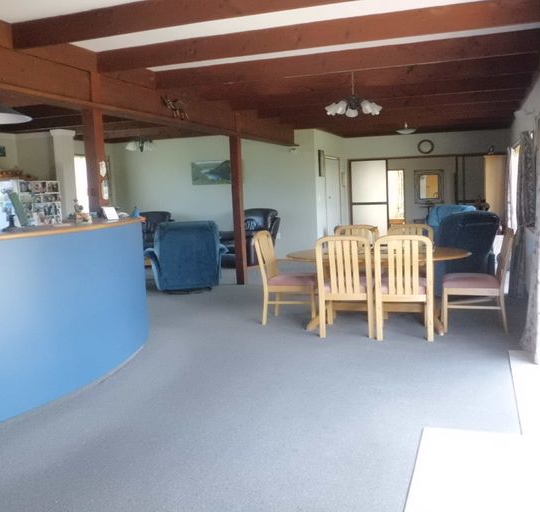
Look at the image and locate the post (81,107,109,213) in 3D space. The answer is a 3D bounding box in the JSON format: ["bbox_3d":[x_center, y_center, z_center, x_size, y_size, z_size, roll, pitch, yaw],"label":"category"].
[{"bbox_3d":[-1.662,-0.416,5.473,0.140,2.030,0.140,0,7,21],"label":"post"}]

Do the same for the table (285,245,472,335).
[{"bbox_3d":[1.086,0.332,5.604,1.830,0.720,1.170,-1,7,15],"label":"table"}]

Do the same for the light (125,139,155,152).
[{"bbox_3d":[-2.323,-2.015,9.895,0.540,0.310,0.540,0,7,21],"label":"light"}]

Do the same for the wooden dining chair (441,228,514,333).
[{"bbox_3d":[1.984,0.217,5.284,0.580,0.940,0.505,0,7,21],"label":"wooden dining chair"}]

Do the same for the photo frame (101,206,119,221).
[{"bbox_3d":[-1.464,-0.393,5.100,0.030,0.140,0.130,-25,-8,35],"label":"photo frame"}]

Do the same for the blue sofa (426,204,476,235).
[{"bbox_3d":[3.127,-0.310,9.400,0.920,1.020,0.920,-1,6,10],"label":"blue sofa"}]

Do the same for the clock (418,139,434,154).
[{"bbox_3d":[3.383,-2.363,11.990,0.330,0.330,0.050,0,7,21],"label":"clock"}]

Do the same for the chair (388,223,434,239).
[{"bbox_3d":[1.530,0.154,5.982,0.460,0.950,0.580,0,7,18],"label":"chair"}]

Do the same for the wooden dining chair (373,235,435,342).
[{"bbox_3d":[1.254,0.266,5.122,0.505,0.940,0.560,0,7,21],"label":"wooden dining chair"}]

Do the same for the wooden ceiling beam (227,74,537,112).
[{"bbox_3d":[1.279,-2.109,7.214,4.000,0.190,0.090,1,8,21],"label":"wooden ceiling beam"}]

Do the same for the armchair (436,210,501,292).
[{"bbox_3d":[2.464,-0.054,7.054,0.780,1.040,0.860,-2,7,5],"label":"armchair"}]

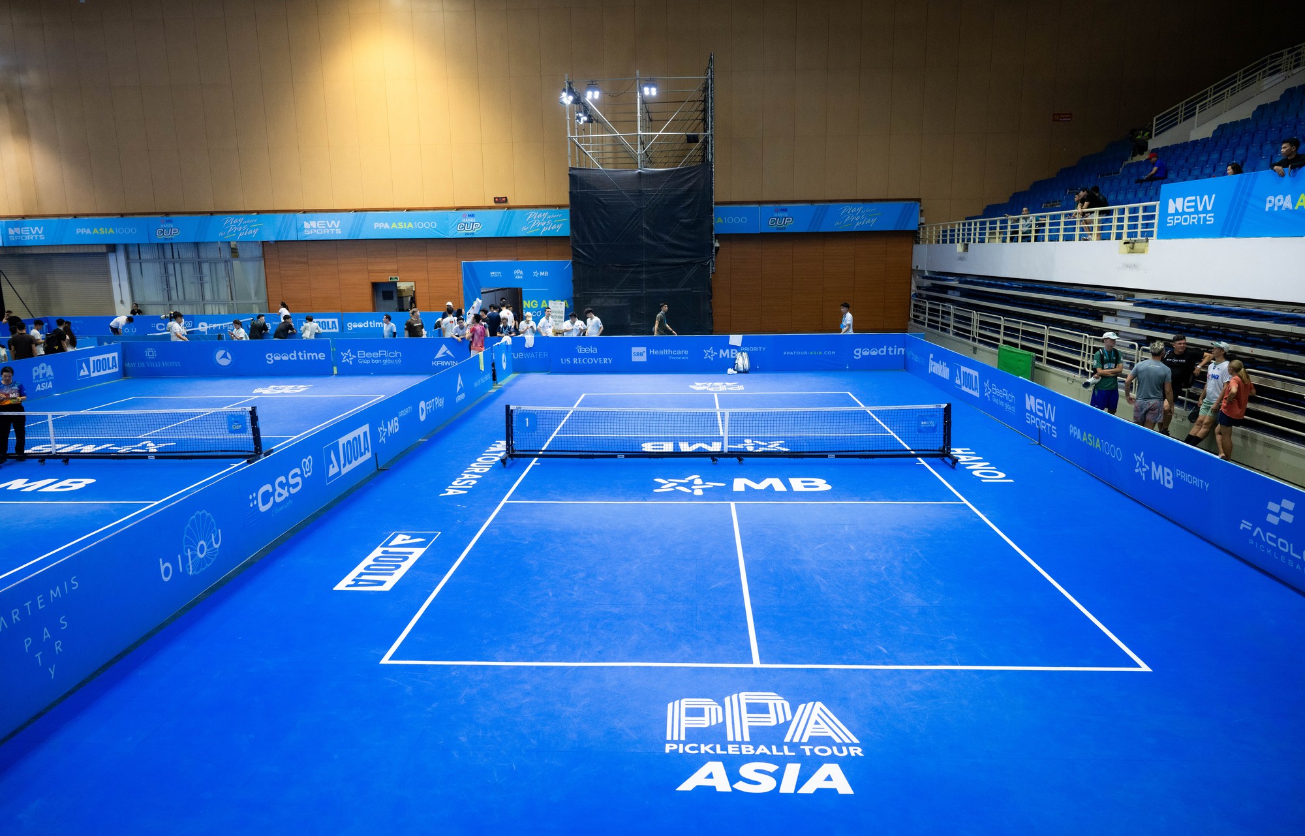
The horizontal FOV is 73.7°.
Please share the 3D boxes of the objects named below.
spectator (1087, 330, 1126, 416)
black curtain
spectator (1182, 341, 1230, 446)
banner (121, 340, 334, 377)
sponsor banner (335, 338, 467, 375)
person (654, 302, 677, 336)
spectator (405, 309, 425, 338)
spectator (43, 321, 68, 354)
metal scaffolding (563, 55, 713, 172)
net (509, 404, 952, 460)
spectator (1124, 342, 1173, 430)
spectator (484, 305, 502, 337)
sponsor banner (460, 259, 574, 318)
[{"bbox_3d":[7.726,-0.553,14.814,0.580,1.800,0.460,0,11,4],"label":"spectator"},{"bbox_3d":[-0.326,-4.391,25.258,4.050,5.600,0.150,0,11,3],"label":"black curtain"},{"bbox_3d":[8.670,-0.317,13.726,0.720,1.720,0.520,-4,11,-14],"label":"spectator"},{"bbox_3d":[-11.604,-1.599,23.731,5.700,1.000,0.100,-1,11,-1],"label":"banner"},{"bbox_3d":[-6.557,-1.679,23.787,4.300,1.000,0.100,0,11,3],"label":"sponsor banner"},{"bbox_3d":[0.418,-2.539,25.828,0.620,1.730,0.500,1,11,11],"label":"person"},{"bbox_3d":[-6.590,-2.163,24.292,0.550,1.760,0.380,-8,13,-33],"label":"spectator"},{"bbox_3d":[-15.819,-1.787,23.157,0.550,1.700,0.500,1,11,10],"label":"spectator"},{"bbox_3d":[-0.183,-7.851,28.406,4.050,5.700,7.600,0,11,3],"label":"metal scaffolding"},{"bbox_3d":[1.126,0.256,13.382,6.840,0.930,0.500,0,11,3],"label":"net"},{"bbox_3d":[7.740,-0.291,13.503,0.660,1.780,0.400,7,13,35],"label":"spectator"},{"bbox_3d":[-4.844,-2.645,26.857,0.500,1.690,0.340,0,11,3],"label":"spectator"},{"bbox_3d":[-4.649,-4.052,30.890,4.000,2.920,0.120,0,11,3],"label":"sponsor banner"}]

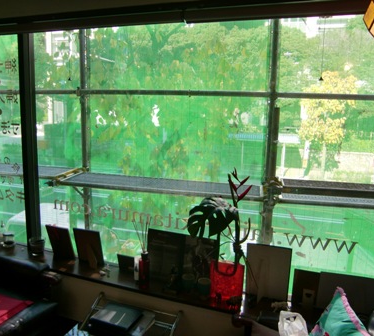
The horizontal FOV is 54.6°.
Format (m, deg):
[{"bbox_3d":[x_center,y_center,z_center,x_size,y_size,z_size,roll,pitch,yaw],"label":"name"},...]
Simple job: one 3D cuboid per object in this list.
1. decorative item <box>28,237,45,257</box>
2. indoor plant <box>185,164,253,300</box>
[{"bbox_3d":[-0.979,0.522,2.368,0.095,0.090,0.095,5,10,20],"label":"decorative item"},{"bbox_3d":[0.166,0.339,1.871,0.335,0.684,0.213,5,10,20],"label":"indoor plant"}]

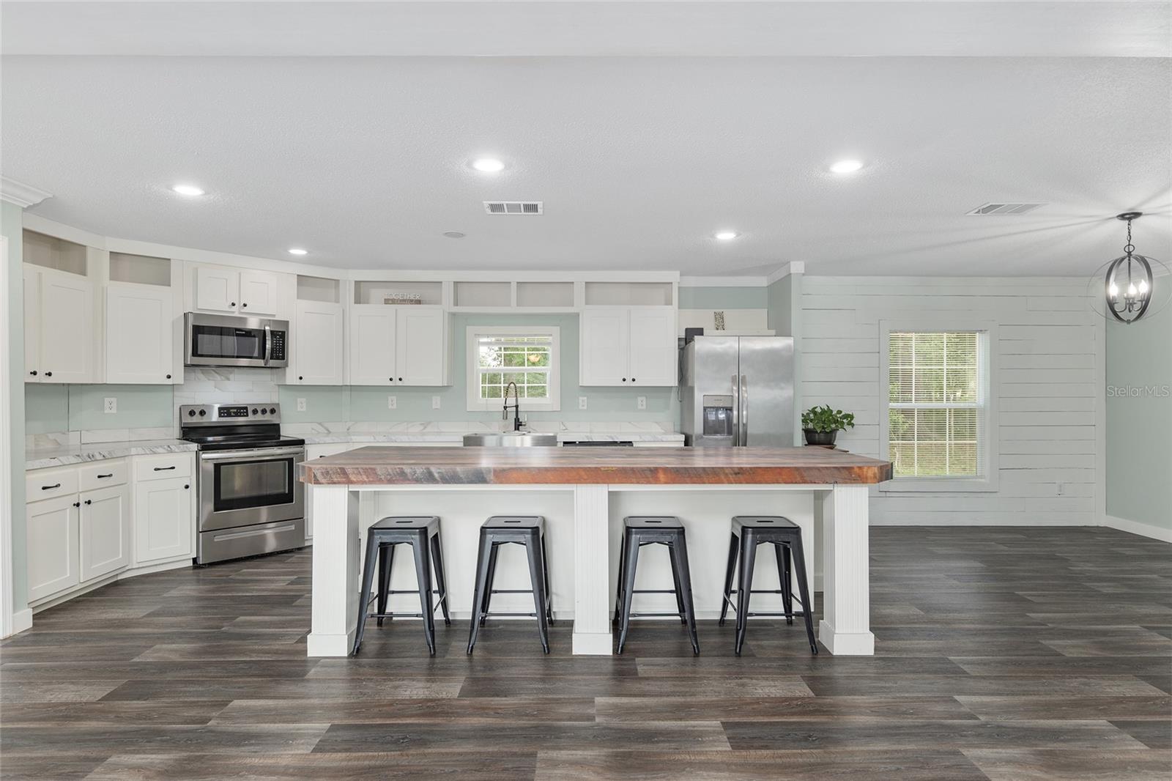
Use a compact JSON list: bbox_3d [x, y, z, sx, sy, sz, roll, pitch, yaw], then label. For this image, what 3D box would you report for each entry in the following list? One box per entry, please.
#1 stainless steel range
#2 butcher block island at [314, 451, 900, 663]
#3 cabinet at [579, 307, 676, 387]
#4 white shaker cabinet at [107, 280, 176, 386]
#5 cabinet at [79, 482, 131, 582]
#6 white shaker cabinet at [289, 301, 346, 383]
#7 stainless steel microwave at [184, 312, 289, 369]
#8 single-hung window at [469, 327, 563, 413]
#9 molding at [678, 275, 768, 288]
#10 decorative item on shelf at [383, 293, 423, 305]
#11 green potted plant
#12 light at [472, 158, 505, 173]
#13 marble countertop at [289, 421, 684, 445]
[{"bbox_3d":[-2.842,0.733,5.131,0.760,1.200,0.700,0,0,-45],"label":"stainless steel range"},{"bbox_3d":[0.065,0.858,3.673,3.130,0.945,1.160,0,0,0],"label":"butcher block island"},{"bbox_3d":[0.396,-0.414,5.963,0.915,0.755,0.330,0,0,0],"label":"cabinet"},{"bbox_3d":[-3.435,-0.420,4.750,0.445,0.755,0.310,0,0,-45],"label":"white shaker cabinet"},{"bbox_3d":[-3.590,0.946,4.263,0.580,0.610,0.460,0,0,0],"label":"cabinet"},{"bbox_3d":[-2.561,-0.414,5.795,0.490,0.755,0.330,0,0,-45],"label":"white shaker cabinet"},{"bbox_3d":[-2.980,-0.405,5.245,0.757,0.410,0.400,0,0,-45],"label":"stainless steel microwave"},{"bbox_3d":[-0.705,-0.211,6.116,0.930,0.840,0.100,0,0,0],"label":"single-hung window"},{"bbox_3d":[1.330,-1.060,6.020,0.890,0.108,0.030,0,0,0],"label":"molding"},{"bbox_3d":[-1.741,-0.862,5.870,0.365,0.120,0.040,0,0,0],"label":"decorative item on shelf"},{"bbox_3d":[2.210,0.320,5.660,0.510,0.390,0.400,0,0,0],"label":"green potted plant"},{"bbox_3d":[-0.483,-1.113,3.066,0.165,0.025,0.165,0,0,0],"label":"light"},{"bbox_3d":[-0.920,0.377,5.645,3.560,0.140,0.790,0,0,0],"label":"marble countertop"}]

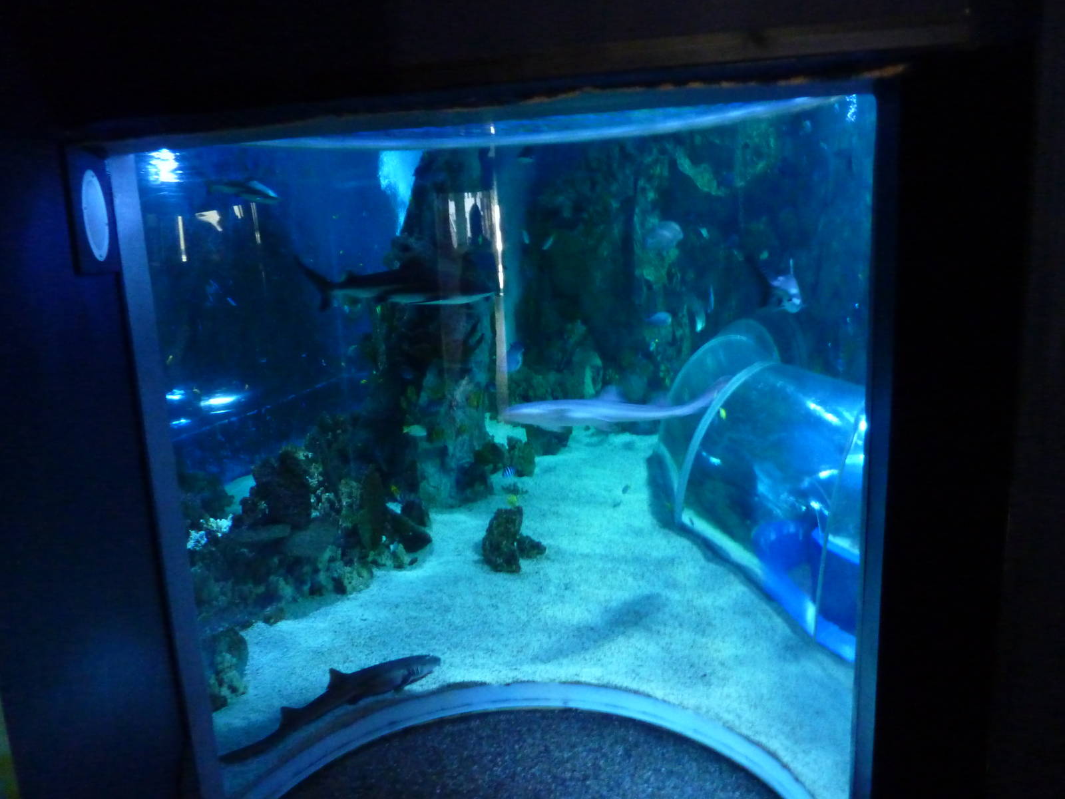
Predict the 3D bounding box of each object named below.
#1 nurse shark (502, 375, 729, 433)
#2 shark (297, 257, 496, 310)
[{"bbox_3d":[0.527,0.021,4.600,1.430,0.280,0.380,-3,9,-12],"label":"nurse shark"},{"bbox_3d":[-0.780,-0.653,4.300,1.200,0.290,0.360,0,10,15],"label":"shark"}]

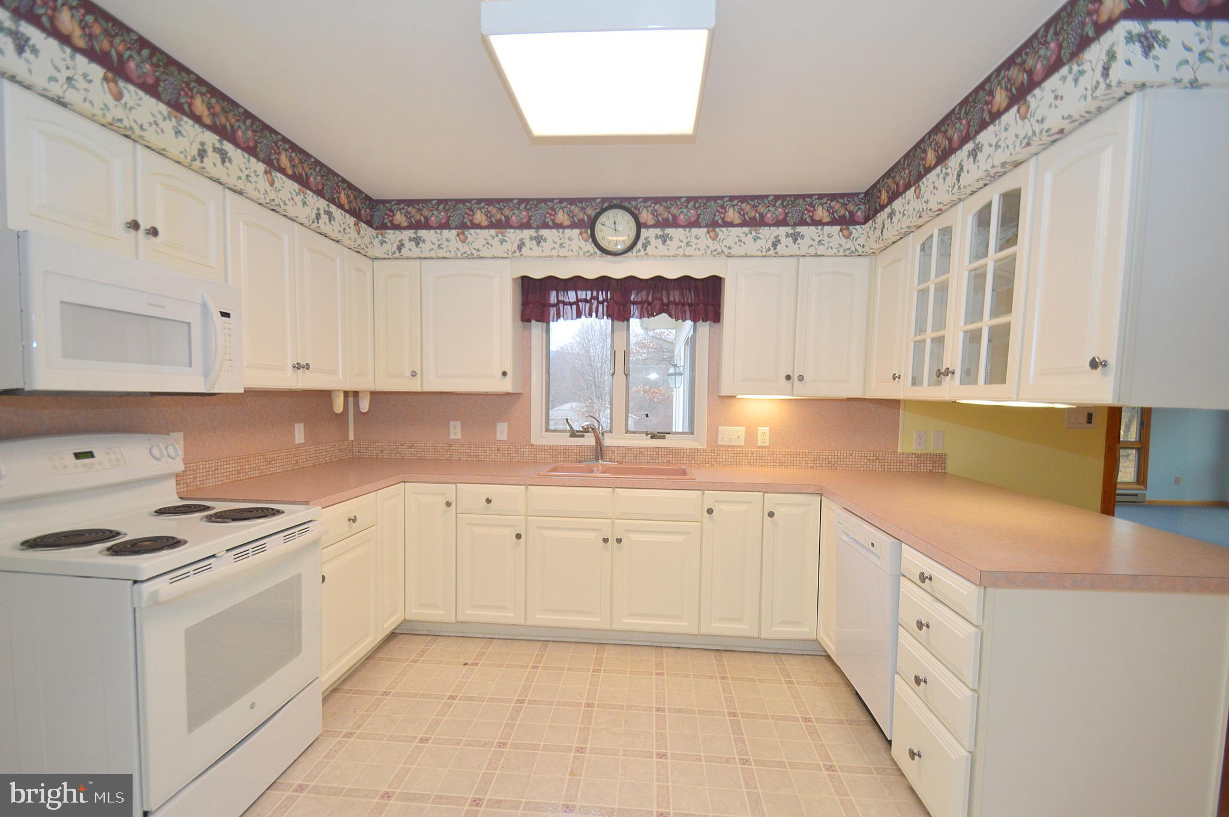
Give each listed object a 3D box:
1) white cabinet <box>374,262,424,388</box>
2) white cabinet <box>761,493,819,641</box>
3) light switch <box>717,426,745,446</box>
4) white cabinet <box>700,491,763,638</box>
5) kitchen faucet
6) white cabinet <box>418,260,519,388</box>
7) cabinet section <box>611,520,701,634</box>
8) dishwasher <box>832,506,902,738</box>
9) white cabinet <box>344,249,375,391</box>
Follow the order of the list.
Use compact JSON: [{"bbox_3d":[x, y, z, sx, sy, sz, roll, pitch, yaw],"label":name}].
[{"bbox_3d":[-1.252,-0.490,3.141,0.292,0.761,0.325,1,2,4],"label":"white cabinet"},{"bbox_3d":[0.921,0.802,2.906,0.292,0.741,0.570,1,2,4],"label":"white cabinet"},{"bbox_3d":[0.722,0.172,3.139,0.163,0.116,0.010,1,2,4],"label":"light switch"},{"bbox_3d":[0.632,0.798,2.928,0.291,0.751,0.560,1,2,4],"label":"white cabinet"},{"bbox_3d":[-0.125,0.186,3.104,0.220,0.291,0.230,2,2,26],"label":"kitchen faucet"},{"bbox_3d":[-0.853,-0.489,3.124,0.532,0.771,0.300,1,2,4],"label":"white cabinet"},{"bbox_3d":[0.239,0.869,2.956,0.467,0.588,0.570,1,2,4],"label":"cabinet section"},{"bbox_3d":[1.290,0.855,2.062,0.600,0.790,0.585,1,2,4],"label":"dishwasher"},{"bbox_3d":[-1.580,-0.485,2.862,0.325,0.761,0.277,1,2,4],"label":"white cabinet"}]

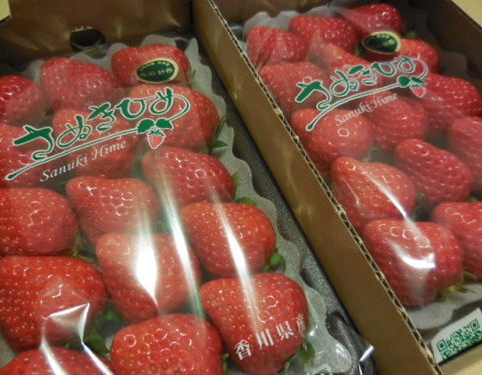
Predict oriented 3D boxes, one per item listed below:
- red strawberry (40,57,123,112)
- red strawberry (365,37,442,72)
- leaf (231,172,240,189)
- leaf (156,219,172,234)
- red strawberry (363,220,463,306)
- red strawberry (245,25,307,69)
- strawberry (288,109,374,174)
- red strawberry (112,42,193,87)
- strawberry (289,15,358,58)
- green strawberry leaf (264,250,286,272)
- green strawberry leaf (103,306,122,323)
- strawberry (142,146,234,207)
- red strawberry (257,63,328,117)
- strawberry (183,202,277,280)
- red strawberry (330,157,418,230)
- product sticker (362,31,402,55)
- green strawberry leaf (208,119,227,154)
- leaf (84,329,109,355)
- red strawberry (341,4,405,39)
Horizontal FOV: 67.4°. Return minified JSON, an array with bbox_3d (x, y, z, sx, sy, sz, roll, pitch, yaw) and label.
[{"bbox_3d":[-0.089,-0.056,0.204,0.043,0.034,0.034,17,55,-28],"label":"red strawberry"},{"bbox_3d":[0.100,-0.075,0.225,0.040,0.033,0.036,15,54,6],"label":"red strawberry"},{"bbox_3d":[-0.003,-0.004,0.188,0.005,0.003,0.009,0,59,-4],"label":"leaf"},{"bbox_3d":[-0.037,0.019,0.173,0.008,0.004,0.007,0,59,-4],"label":"leaf"},{"bbox_3d":[0.077,0.034,0.162,0.045,0.038,0.038,17,55,-28],"label":"red strawberry"},{"bbox_3d":[0.021,-0.082,0.222,0.038,0.031,0.034,37,59,20],"label":"red strawberry"},{"bbox_3d":[0.048,-0.023,0.194,0.046,0.038,0.038,17,55,-28],"label":"strawberry"},{"bbox_3d":[-0.052,-0.066,0.212,0.045,0.035,0.035,17,55,-28],"label":"red strawberry"},{"bbox_3d":[0.053,-0.093,0.233,0.040,0.033,0.037,30,57,16],"label":"strawberry"},{"bbox_3d":[0.015,0.034,0.167,0.011,0.005,0.010,0,59,-4],"label":"green strawberry leaf"},{"bbox_3d":[-0.054,0.053,0.151,0.008,0.004,0.006,0,59,-4],"label":"green strawberry leaf"},{"bbox_3d":[-0.025,-0.003,0.177,0.045,0.034,0.034,17,55,-28],"label":"strawberry"},{"bbox_3d":[0.030,-0.052,0.202,0.039,0.032,0.035,31,57,16],"label":"red strawberry"},{"bbox_3d":[-0.005,0.021,0.145,0.038,0.031,0.031,23,55,11],"label":"strawberry"},{"bbox_3d":[0.060,0.004,0.164,0.039,0.032,0.035,34,58,19],"label":"red strawberry"},{"bbox_3d":[0.083,-0.086,0.214,0.024,0.001,0.017,1,79,8],"label":"product sticker"},{"bbox_3d":[-0.012,-0.026,0.181,0.010,0.012,0.017,-15,57,-15],"label":"green strawberry leaf"},{"bbox_3d":[-0.058,0.062,0.146,0.011,0.005,0.010,0,59,-4],"label":"leaf"},{"bbox_3d":[0.090,-0.107,0.246,0.042,0.034,0.034,17,55,-28],"label":"red strawberry"}]

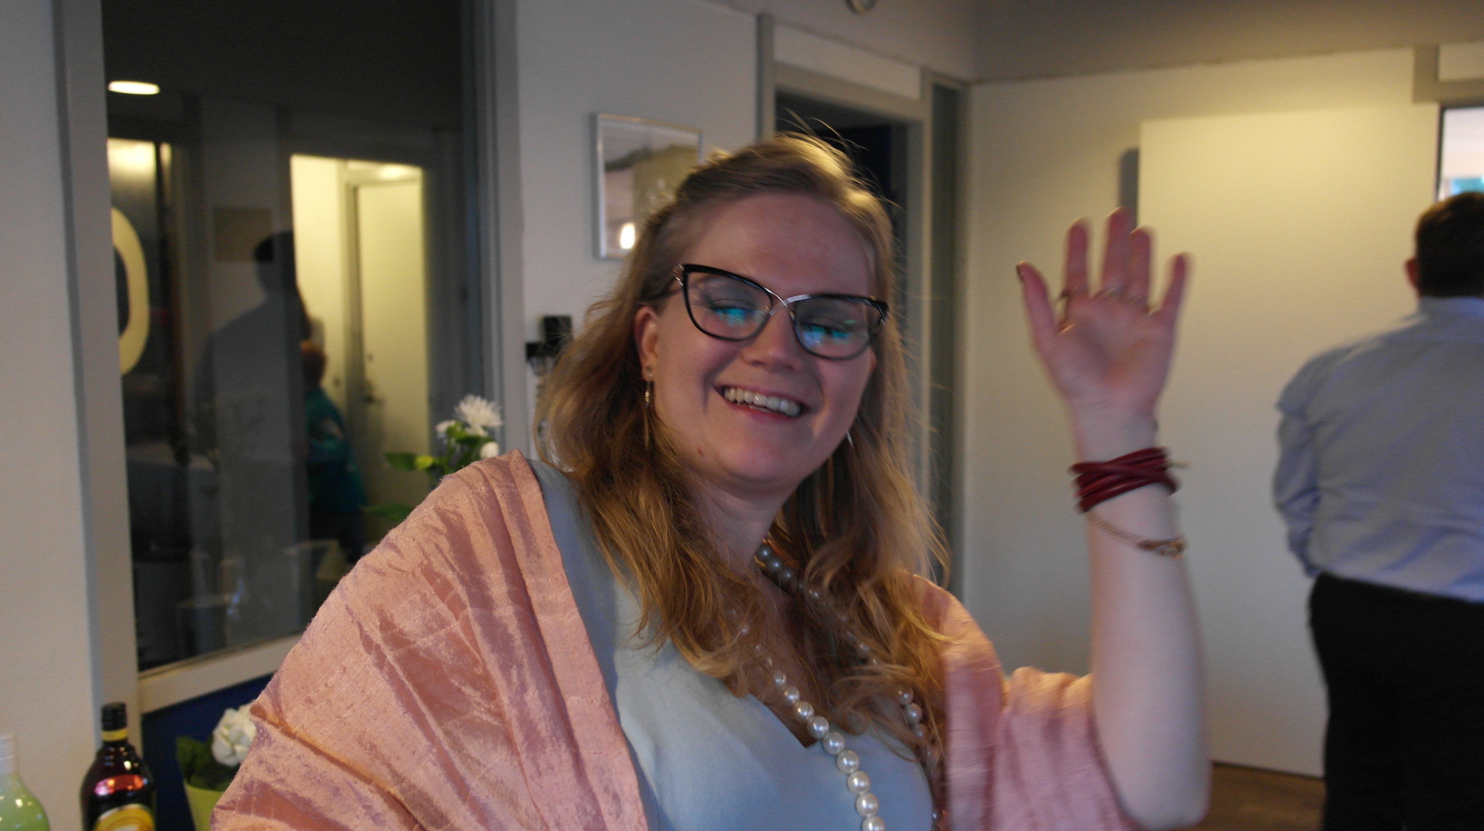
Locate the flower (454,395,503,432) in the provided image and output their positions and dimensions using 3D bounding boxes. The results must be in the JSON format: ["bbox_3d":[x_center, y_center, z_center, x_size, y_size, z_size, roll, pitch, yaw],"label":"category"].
[{"bbox_3d":[-0.427,-0.003,2.000,0.078,0.058,0.076,-1,7,-12],"label":"flower"}]

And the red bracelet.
[{"bbox_3d":[0.259,0.043,0.835,0.068,0.037,0.056,-7,8,6],"label":"red bracelet"}]

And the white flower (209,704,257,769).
[{"bbox_3d":[-0.751,0.476,1.840,0.090,0.088,0.085,-3,7,-22],"label":"white flower"}]

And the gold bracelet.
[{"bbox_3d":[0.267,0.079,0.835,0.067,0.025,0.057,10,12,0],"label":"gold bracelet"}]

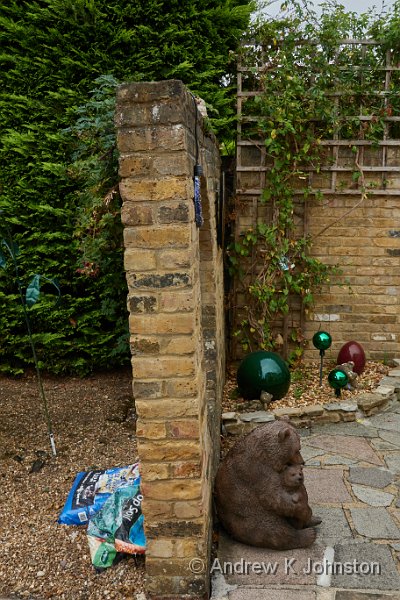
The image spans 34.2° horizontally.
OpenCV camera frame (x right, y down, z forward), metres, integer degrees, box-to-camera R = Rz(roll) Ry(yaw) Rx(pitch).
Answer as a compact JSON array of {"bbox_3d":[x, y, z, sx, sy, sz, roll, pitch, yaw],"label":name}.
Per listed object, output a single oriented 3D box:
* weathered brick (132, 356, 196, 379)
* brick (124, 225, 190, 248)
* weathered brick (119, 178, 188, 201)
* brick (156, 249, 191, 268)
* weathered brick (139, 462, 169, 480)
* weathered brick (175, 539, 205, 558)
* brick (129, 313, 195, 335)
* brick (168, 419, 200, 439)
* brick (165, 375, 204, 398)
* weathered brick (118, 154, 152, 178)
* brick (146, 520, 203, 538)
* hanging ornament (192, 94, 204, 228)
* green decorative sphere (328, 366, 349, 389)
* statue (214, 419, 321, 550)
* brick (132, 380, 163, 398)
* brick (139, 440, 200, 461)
[{"bbox_3d":[-0.118,0.217,2.247,0.213,0.067,0.105,-2,12,2],"label":"weathered brick"},{"bbox_3d":[-0.136,-0.216,2.158,0.212,0.067,0.105,-2,12,2],"label":"brick"},{"bbox_3d":[-0.144,-0.366,2.141,0.215,0.067,0.105,-2,11,4],"label":"weathered brick"},{"bbox_3d":[-0.080,-0.153,2.207,0.112,0.067,0.180,-2,12,2],"label":"brick"},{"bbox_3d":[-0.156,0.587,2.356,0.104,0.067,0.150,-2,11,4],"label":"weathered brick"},{"bbox_3d":[-0.035,0.873,2.418,0.106,0.067,0.180,-2,12,2],"label":"weathered brick"},{"bbox_3d":[-0.124,0.070,2.227,0.215,0.067,0.105,-2,11,4],"label":"brick"},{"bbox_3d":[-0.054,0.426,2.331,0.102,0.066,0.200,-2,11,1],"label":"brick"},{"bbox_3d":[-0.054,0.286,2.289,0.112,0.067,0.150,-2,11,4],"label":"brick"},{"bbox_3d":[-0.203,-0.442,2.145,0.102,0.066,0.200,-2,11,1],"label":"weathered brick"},{"bbox_3d":[-0.089,0.807,2.368,0.210,0.067,0.105,-2,12,2],"label":"brick"},{"bbox_3d":[-0.006,-0.478,2.250,0.035,0.455,0.035,0,11,0],"label":"hanging ornament"},{"bbox_3d":[0.936,0.536,4.390,0.136,0.140,0.136,-1,12,0],"label":"green decorative sphere"},{"bbox_3d":[0.318,0.787,2.964,0.490,0.500,0.380,1,12,6],"label":"statue"},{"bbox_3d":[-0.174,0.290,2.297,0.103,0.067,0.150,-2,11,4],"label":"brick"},{"bbox_3d":[-0.107,0.512,2.307,0.213,0.067,0.105,-2,12,2],"label":"brick"}]

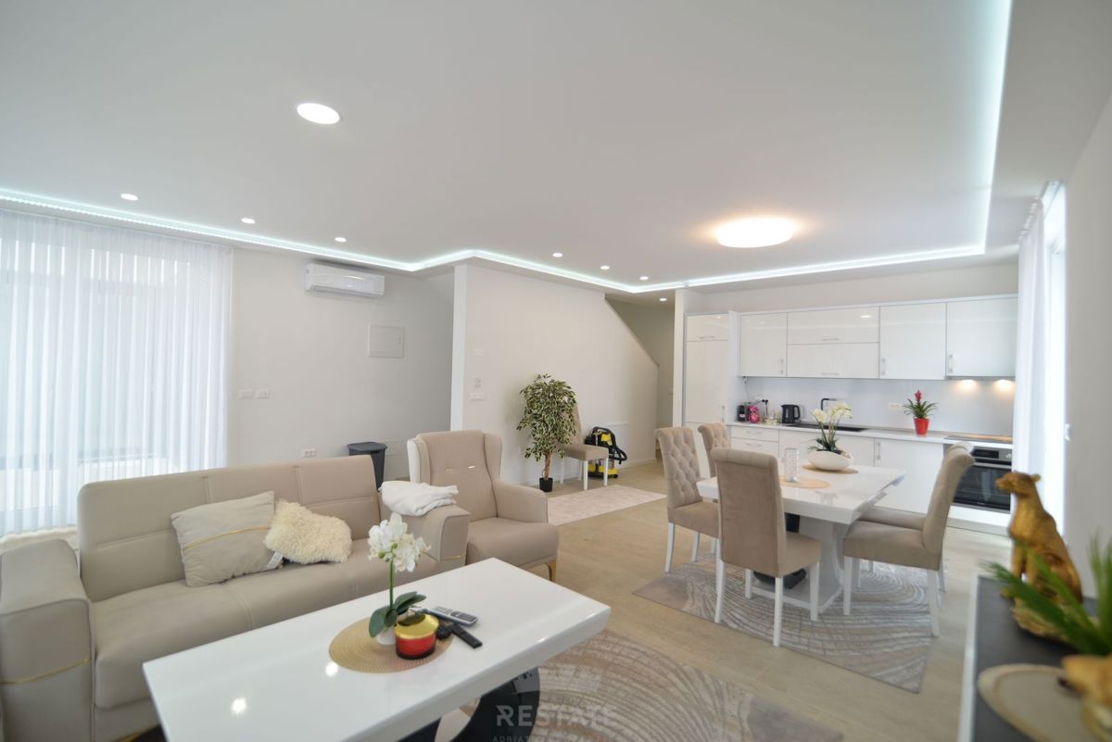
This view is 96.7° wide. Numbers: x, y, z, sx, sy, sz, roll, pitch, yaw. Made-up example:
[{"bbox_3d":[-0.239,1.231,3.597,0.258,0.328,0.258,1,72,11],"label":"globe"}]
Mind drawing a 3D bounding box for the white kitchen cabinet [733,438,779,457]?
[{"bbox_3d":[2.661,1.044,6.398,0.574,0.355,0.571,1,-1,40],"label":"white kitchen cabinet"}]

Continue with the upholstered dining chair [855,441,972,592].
[{"bbox_3d":[2.424,0.986,3.369,0.620,1.020,0.450,1,-1,45],"label":"upholstered dining chair"}]

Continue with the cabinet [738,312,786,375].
[{"bbox_3d":[2.786,-0.325,6.535,0.574,0.809,0.335,1,-1,40],"label":"cabinet"}]

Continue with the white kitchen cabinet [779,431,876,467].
[{"bbox_3d":[3.257,1.102,5.896,0.985,0.735,0.571,1,-1,40],"label":"white kitchen cabinet"}]

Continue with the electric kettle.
[{"bbox_3d":[2.955,0.552,6.232,0.235,0.240,0.160,1,0,0],"label":"electric kettle"}]

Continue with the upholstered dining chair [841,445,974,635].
[{"bbox_3d":[2.114,0.976,3.002,0.620,1.020,0.450,1,-1,37],"label":"upholstered dining chair"}]

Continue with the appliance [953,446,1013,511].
[{"bbox_3d":[4.265,1.031,4.918,0.595,0.595,0.560,1,-1,45],"label":"appliance"}]

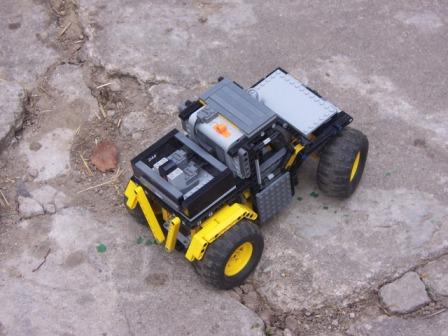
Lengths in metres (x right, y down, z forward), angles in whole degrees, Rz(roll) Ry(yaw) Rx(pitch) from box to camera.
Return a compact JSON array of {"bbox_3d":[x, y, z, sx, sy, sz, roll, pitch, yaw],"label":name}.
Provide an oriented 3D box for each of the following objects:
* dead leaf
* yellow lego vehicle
[{"bbox_3d":[-0.147,-0.014,1.589,0.036,0.011,0.047,-4,50,5],"label":"dead leaf"},{"bbox_3d":[0.023,-0.012,1.458,0.267,0.168,0.176,-38,55,-21],"label":"yellow lego vehicle"}]

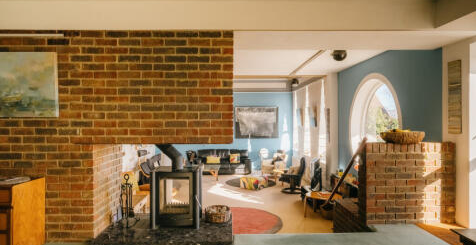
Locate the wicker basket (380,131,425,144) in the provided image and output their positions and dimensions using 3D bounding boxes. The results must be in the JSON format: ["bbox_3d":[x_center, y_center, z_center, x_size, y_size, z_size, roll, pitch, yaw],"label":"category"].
[{"bbox_3d":[1.930,0.173,3.561,0.470,0.140,0.450,0,0,-2],"label":"wicker basket"}]

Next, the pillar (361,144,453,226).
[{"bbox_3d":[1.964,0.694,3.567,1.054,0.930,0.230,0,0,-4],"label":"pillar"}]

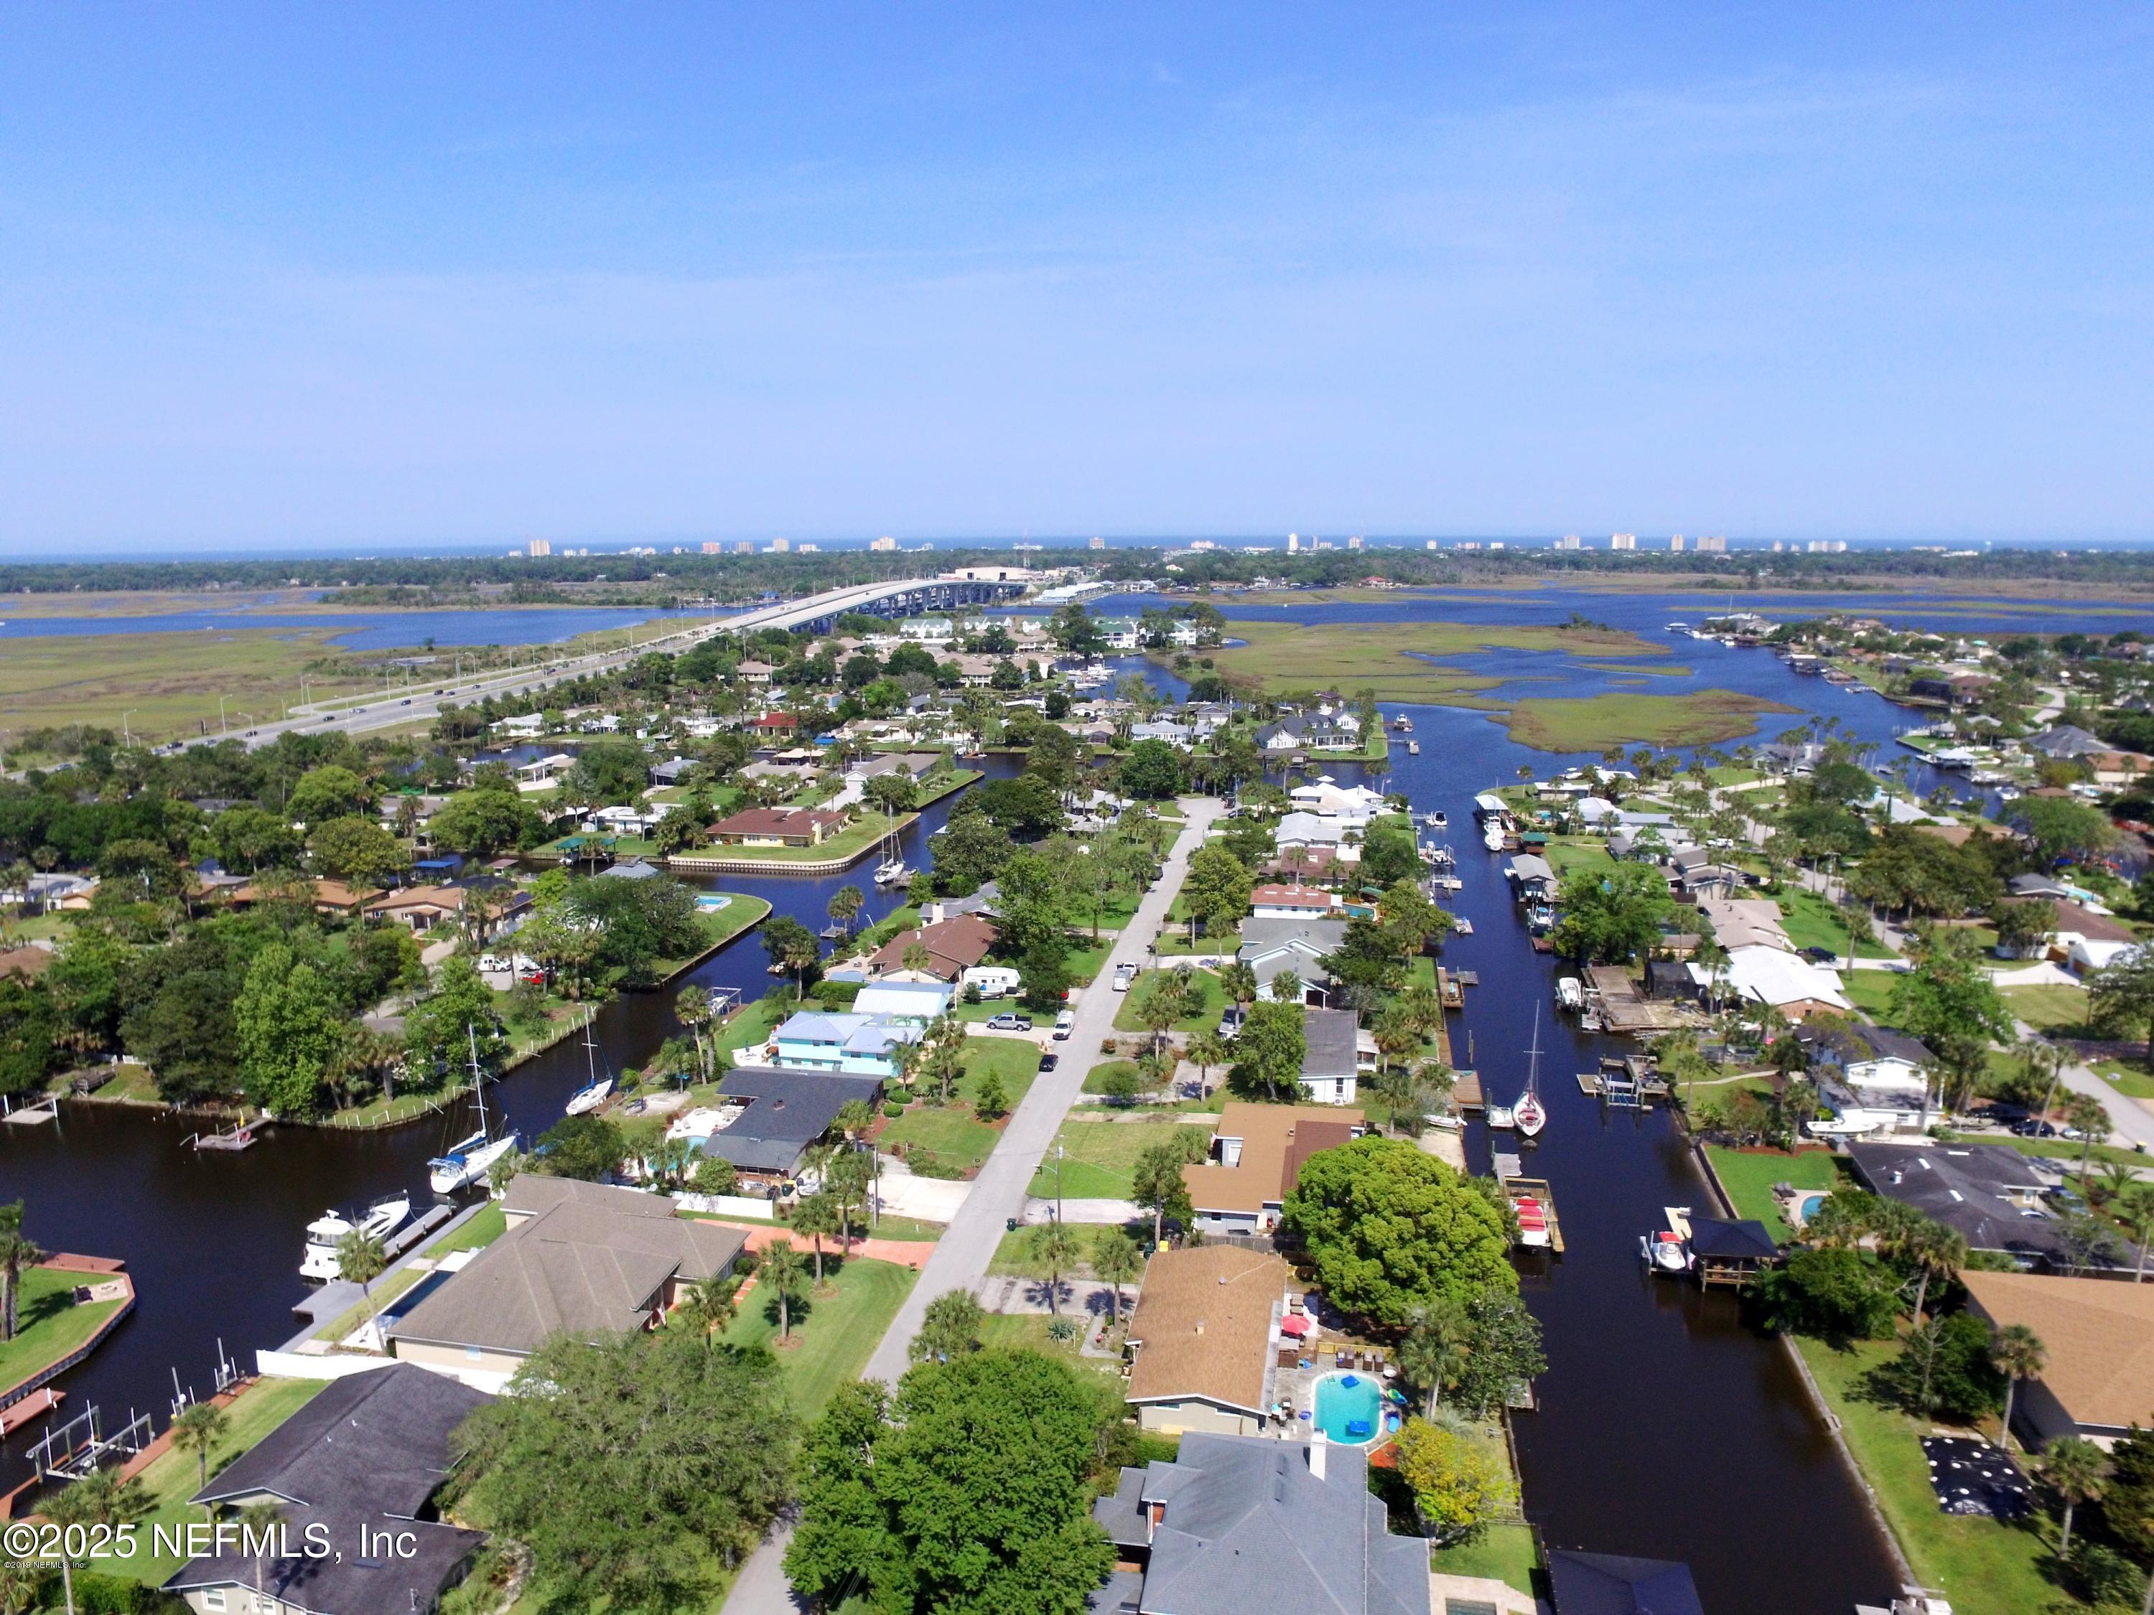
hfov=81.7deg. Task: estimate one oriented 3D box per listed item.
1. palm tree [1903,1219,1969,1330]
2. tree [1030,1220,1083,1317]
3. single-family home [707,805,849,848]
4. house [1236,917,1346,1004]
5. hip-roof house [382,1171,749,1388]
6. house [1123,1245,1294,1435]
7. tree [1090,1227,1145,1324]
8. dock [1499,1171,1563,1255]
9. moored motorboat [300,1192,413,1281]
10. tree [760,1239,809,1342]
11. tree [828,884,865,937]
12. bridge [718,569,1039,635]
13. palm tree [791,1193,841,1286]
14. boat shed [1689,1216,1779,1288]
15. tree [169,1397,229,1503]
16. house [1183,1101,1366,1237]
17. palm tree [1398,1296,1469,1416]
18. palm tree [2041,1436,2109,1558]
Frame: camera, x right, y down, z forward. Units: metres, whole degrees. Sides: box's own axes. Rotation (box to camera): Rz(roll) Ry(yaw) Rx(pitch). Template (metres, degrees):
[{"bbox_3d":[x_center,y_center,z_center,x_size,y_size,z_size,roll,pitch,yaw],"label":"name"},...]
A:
[{"bbox_3d":[68.674,37.659,100.064,4.904,9.775,4.904,0,12,0],"label":"palm tree"},{"bbox_3d":[-1.649,38.089,102.896,4.264,8.648,4.264,0,12,0],"label":"tree"},{"bbox_3d":[-65.678,3.759,274.793,24.037,5.000,21.317,2,12,11],"label":"single-family home"},{"bbox_3d":[32.260,22.230,184.601,15.709,5.200,29.919,2,12,12],"label":"house"},{"bbox_3d":[-42.926,38.874,106.828,25.370,6.000,24.290,2,12,12],"label":"hip-roof house"},{"bbox_3d":[10.689,41.218,98.024,11.136,4.400,19.668,2,12,11],"label":"house"},{"bbox_3d":[3.219,37.697,99.130,4.131,8.230,4.131,0,12,2],"label":"tree"},{"bbox_3d":[42.692,38.668,117.319,5.000,1.700,13.300,2,13,12],"label":"dock"},{"bbox_3d":[-65.494,38.456,114.092,3.800,4.500,10.600,3,13,15],"label":"moored motorboat"},{"bbox_3d":[-23.112,38.112,97.496,3.699,8.457,3.699,-4,13,-15],"label":"tree"},{"bbox_3d":[-37.333,16.892,202.077,6.189,9.245,6.189,0,12,0],"label":"tree"},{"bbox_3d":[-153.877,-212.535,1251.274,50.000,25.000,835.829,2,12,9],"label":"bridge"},{"bbox_3d":[-22.009,36.670,104.688,4.134,8.212,4.134,-3,13,-13],"label":"palm tree"},{"bbox_3d":[57.967,39.158,110.574,6.749,5.200,6.313,2,12,10],"label":"boat shed"},{"bbox_3d":[-58.009,42.550,81.945,3.143,6.837,3.143,-10,16,-38],"label":"tree"},{"bbox_3d":[19.680,34.853,121.934,16.800,3.900,23.000,2,13,12],"label":"house"},{"bbox_3d":[25.449,39.468,88.336,4.787,9.057,4.787,4,13,17],"label":"palm tree"},{"bbox_3d":[61.690,42.975,77.377,3.994,8.917,3.994,0,12,0],"label":"palm tree"}]

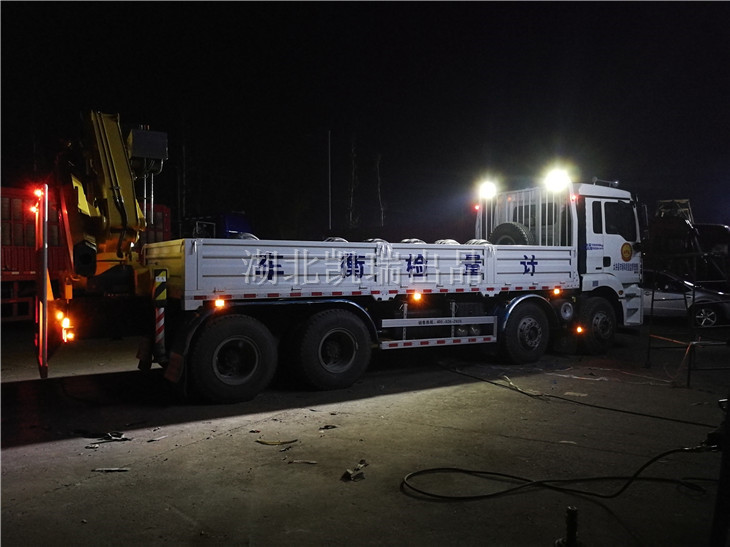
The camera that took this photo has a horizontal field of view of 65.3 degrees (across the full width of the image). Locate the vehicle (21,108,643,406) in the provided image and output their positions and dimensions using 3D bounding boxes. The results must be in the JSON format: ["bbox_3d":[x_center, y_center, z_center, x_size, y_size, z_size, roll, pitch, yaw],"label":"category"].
[{"bbox_3d":[0.426,-0.293,9.513,10.282,3.666,2.525,-1,0,-31],"label":"vehicle"}]

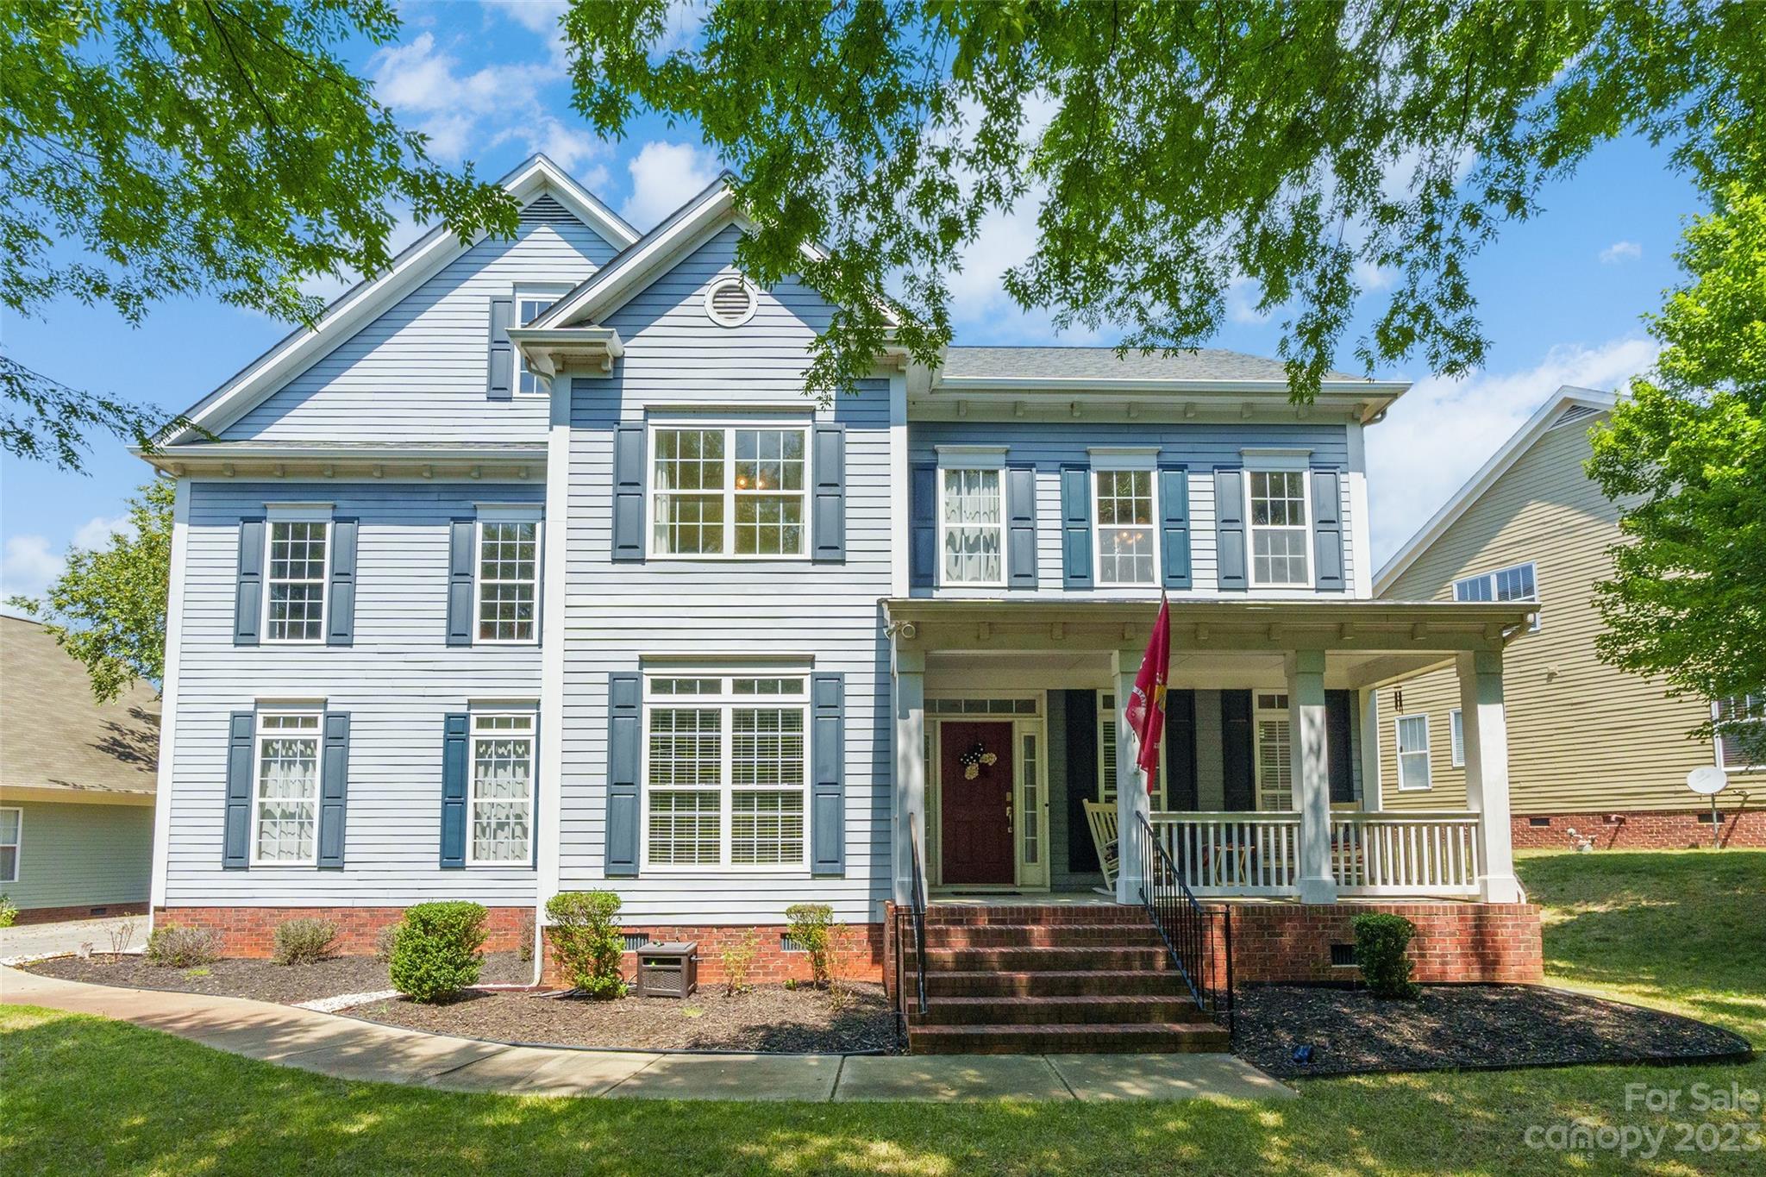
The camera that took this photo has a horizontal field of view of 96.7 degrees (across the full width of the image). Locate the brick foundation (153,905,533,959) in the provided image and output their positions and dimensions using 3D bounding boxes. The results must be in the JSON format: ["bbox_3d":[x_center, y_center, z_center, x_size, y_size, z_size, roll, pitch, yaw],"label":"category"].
[{"bbox_3d":[-7.840,5.000,11.550,5.540,0.720,0.320,0,-7,-1],"label":"brick foundation"}]

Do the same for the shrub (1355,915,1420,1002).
[{"bbox_3d":[4.569,3.337,7.120,0.560,0.780,0.520,0,-5,-1],"label":"shrub"}]

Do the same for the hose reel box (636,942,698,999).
[{"bbox_3d":[-2.280,4.000,8.240,0.540,0.470,0.460,0,-7,-1],"label":"hose reel box"}]

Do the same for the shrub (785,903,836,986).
[{"bbox_3d":[-0.759,3.705,8.150,0.520,0.860,0.480,0,-5,-1],"label":"shrub"}]

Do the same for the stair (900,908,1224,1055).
[{"bbox_3d":[1.450,3.280,6.720,2.480,0.880,1.220,0,-7,-1],"label":"stair"}]

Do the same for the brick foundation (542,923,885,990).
[{"bbox_3d":[-1.860,4.100,8.860,3.910,0.680,0.320,0,-7,-1],"label":"brick foundation"}]

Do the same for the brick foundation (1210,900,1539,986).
[{"bbox_3d":[4.640,3.350,7.560,3.200,0.700,0.400,0,-7,-1],"label":"brick foundation"}]

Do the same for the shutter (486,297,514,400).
[{"bbox_3d":[-5.673,-3.556,11.640,0.355,1.580,0.050,0,-5,-1],"label":"shutter"}]

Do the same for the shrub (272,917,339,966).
[{"bbox_3d":[-8.040,4.910,10.960,0.820,0.610,0.720,0,-7,-1],"label":"shrub"}]

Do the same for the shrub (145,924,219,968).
[{"bbox_3d":[-9.730,4.930,10.920,0.880,0.560,0.740,0,-7,-1],"label":"shrub"}]

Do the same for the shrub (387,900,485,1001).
[{"bbox_3d":[-4.628,3.777,8.150,0.930,1.000,0.900,0,-5,-1],"label":"shrub"}]

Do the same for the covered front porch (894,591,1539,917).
[{"bbox_3d":[3.116,1.674,8.500,6.150,3.000,2.200,0,-5,-1],"label":"covered front porch"}]

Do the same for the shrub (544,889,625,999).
[{"bbox_3d":[-3.061,3.666,8.080,0.780,1.080,0.720,0,-5,-1],"label":"shrub"}]

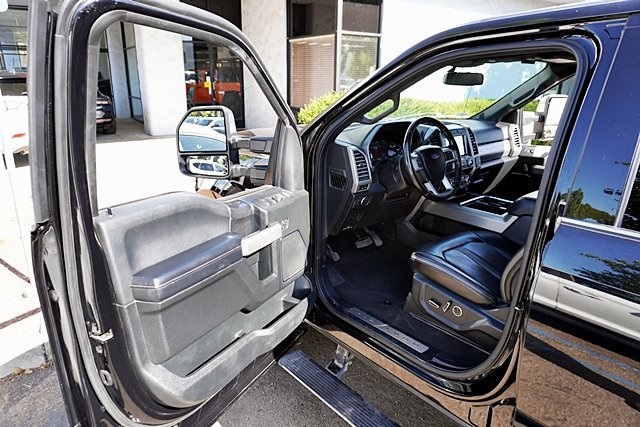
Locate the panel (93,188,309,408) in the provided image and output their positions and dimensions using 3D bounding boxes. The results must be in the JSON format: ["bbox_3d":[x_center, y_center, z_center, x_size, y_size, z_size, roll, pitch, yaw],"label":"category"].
[{"bbox_3d":[-0.286,0.228,1.505,0.160,0.690,0.910,14,21,37],"label":"panel"}]

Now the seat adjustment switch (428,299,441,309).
[{"bbox_3d":[0.457,0.358,1.698,0.020,0.022,0.053,-13,22,-39],"label":"seat adjustment switch"}]

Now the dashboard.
[{"bbox_3d":[0.595,-0.281,2.449,1.560,0.500,0.520,-13,22,-39],"label":"dashboard"}]

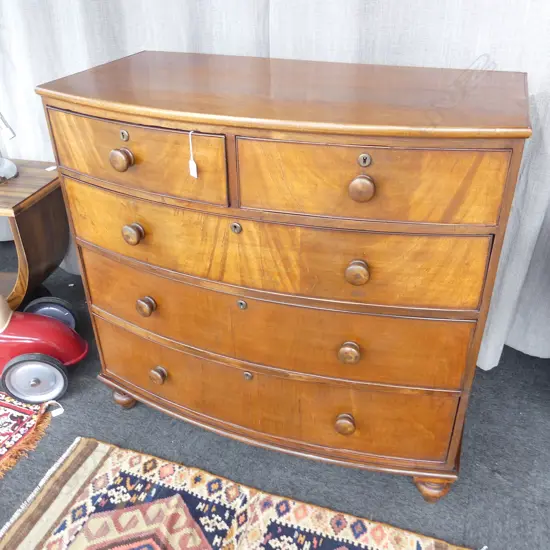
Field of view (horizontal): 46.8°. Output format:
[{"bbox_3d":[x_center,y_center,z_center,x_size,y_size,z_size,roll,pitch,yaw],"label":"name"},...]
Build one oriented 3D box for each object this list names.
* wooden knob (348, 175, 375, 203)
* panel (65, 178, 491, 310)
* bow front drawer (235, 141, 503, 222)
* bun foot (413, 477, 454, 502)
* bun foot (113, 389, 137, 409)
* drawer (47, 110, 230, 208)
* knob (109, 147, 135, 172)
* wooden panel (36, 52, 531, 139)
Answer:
[{"bbox_3d":[0.168,-0.169,1.225,0.051,0.051,0.039,5,32,11],"label":"wooden knob"},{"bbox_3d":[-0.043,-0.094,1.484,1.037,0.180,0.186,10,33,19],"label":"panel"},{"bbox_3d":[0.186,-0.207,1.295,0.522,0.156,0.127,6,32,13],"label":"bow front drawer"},{"bbox_3d":[0.403,0.540,1.601,0.090,0.073,0.090,10,33,19],"label":"bun foot"},{"bbox_3d":[-0.450,0.369,1.917,0.078,0.067,0.078,10,33,19],"label":"bun foot"},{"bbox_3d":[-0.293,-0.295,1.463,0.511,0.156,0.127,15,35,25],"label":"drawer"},{"bbox_3d":[-0.340,-0.255,1.409,0.051,0.051,0.039,16,35,27],"label":"knob"},{"bbox_3d":[0.014,-0.424,1.475,1.085,0.024,0.561,10,33,19],"label":"wooden panel"}]

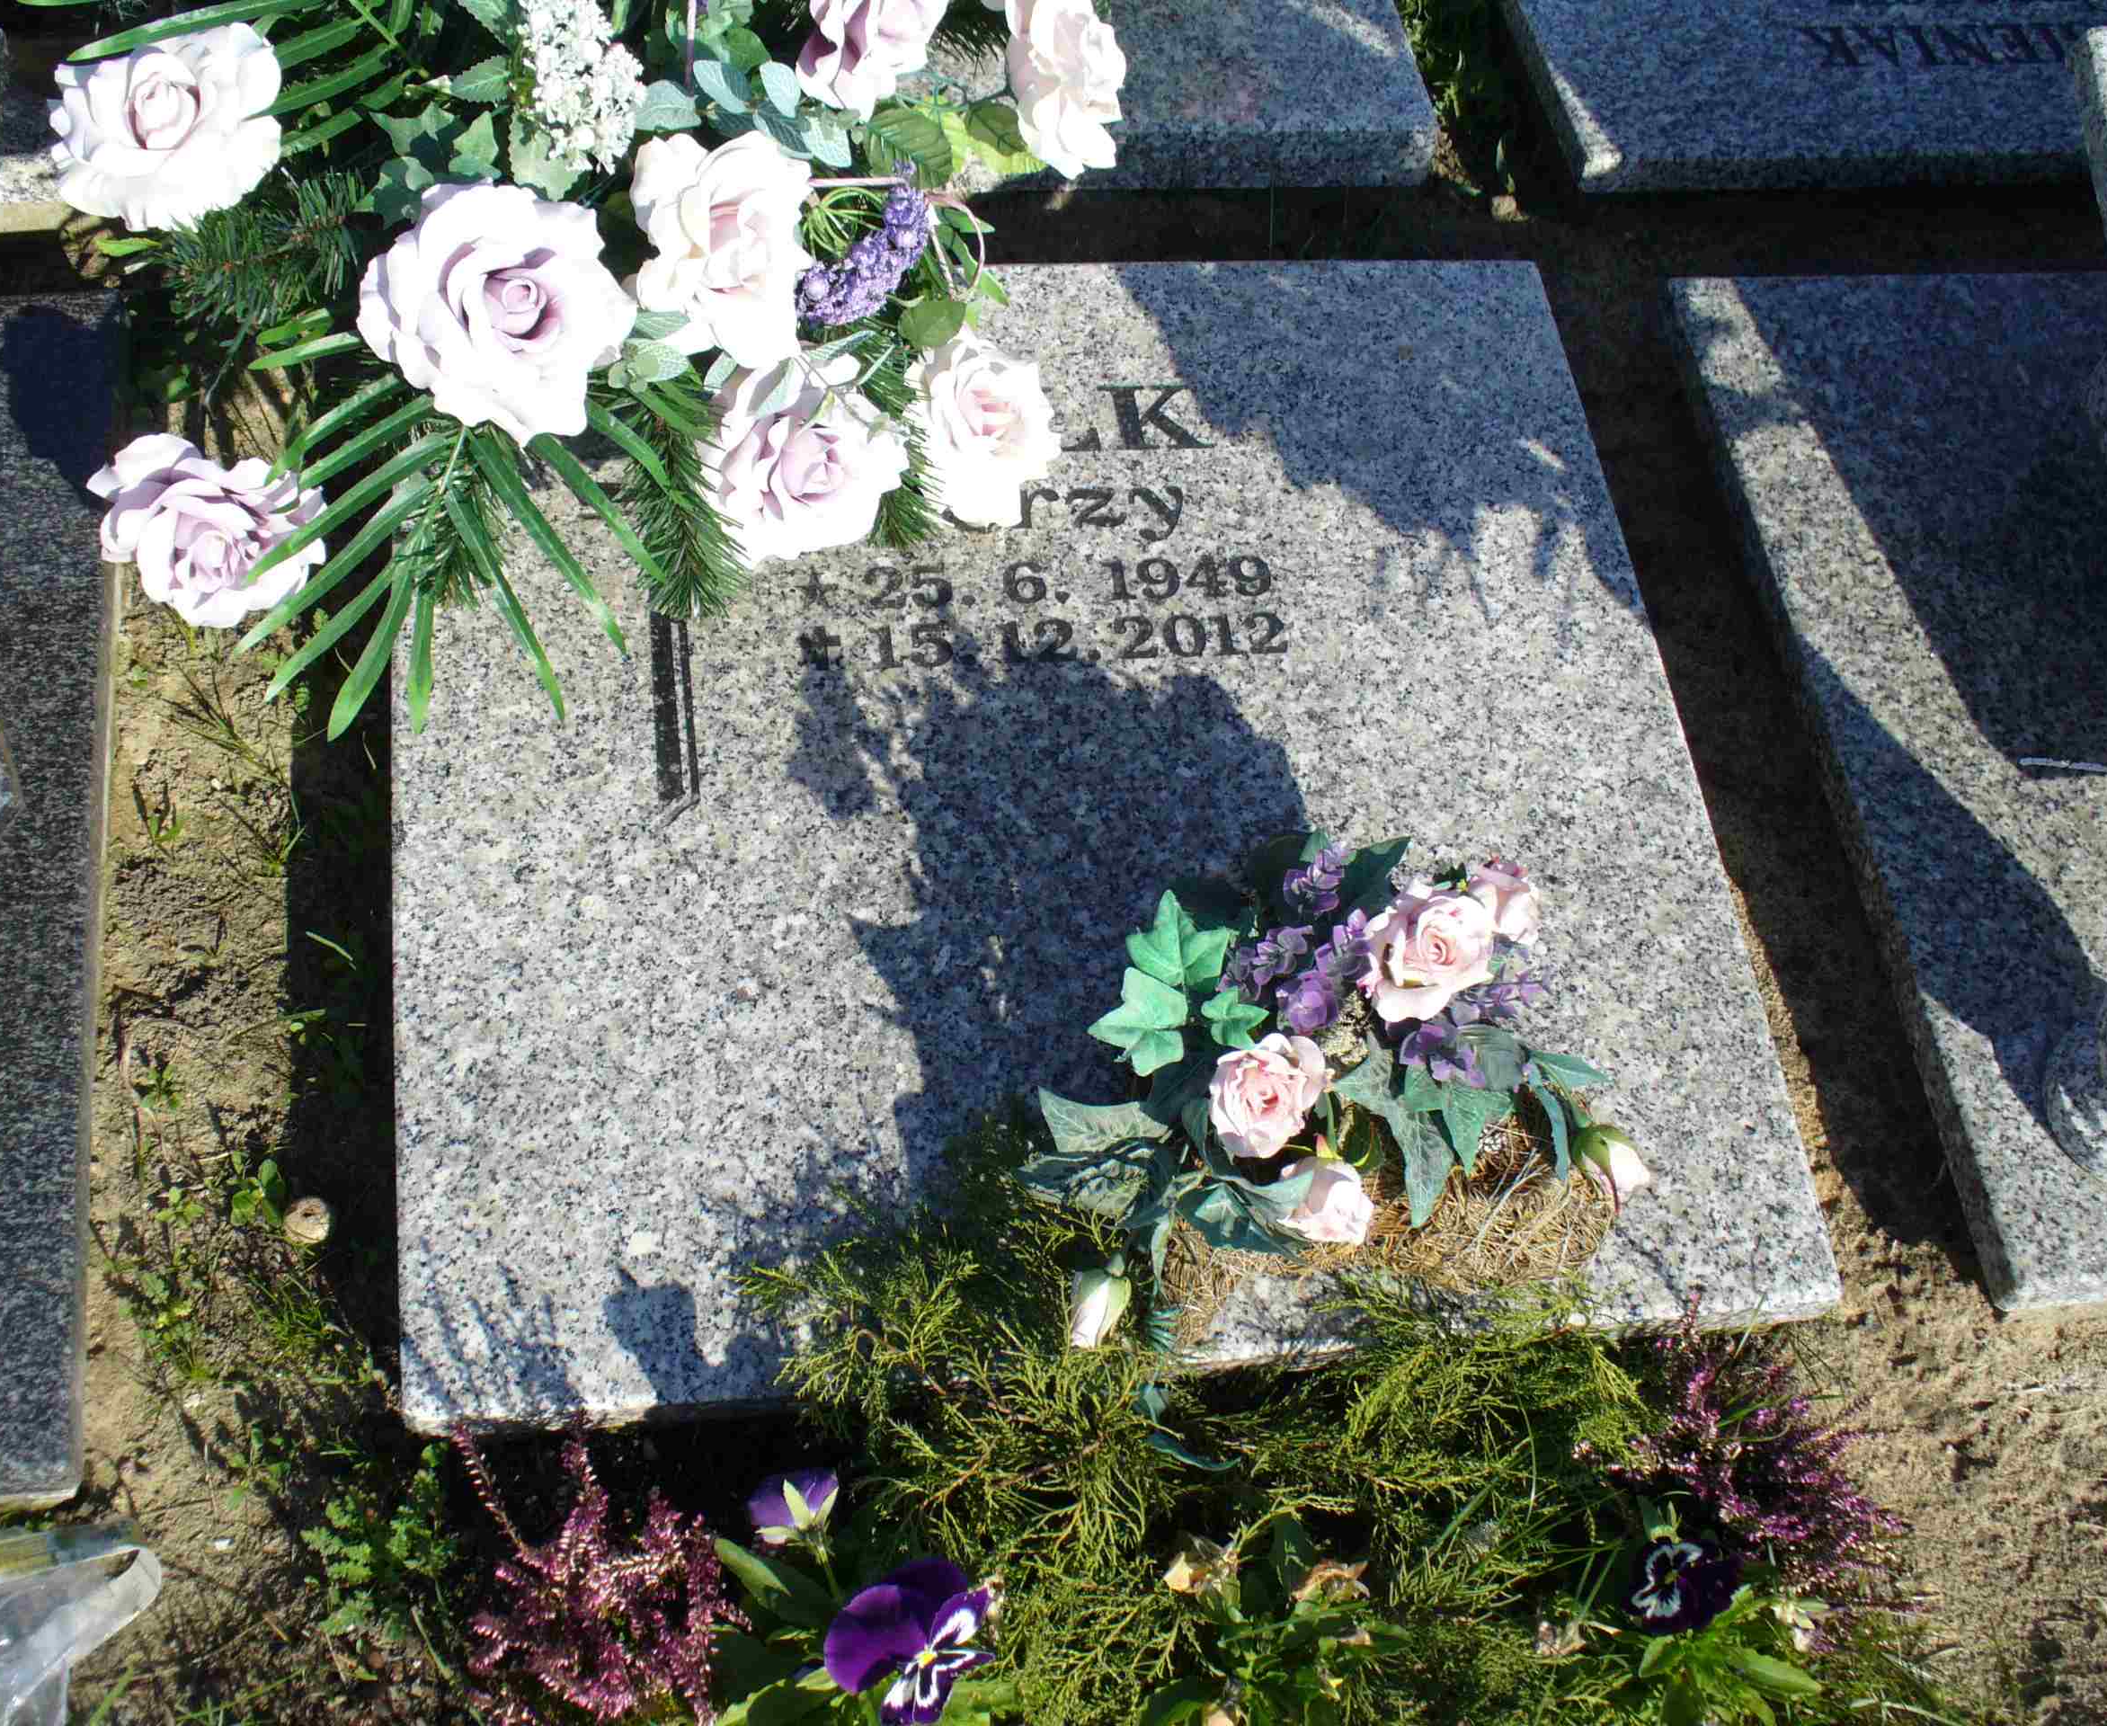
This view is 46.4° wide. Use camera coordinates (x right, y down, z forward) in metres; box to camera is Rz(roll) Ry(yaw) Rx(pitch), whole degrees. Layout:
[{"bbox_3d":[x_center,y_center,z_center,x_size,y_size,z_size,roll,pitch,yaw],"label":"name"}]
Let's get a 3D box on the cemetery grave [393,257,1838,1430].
[{"bbox_3d":[0.005,-0.056,1.454,0.762,0.047,0.738,-3,62,-11],"label":"cemetery grave"}]

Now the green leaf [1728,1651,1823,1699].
[{"bbox_3d":[0.357,0.403,1.221,0.049,0.011,0.020,20,60,2],"label":"green leaf"}]

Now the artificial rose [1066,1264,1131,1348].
[{"bbox_3d":[0.022,0.224,1.241,0.029,0.029,0.041,21,60,2],"label":"artificial rose"}]

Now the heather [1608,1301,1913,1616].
[{"bbox_3d":[0.358,0.304,1.258,0.130,0.120,0.125,-3,62,-11],"label":"heather"}]

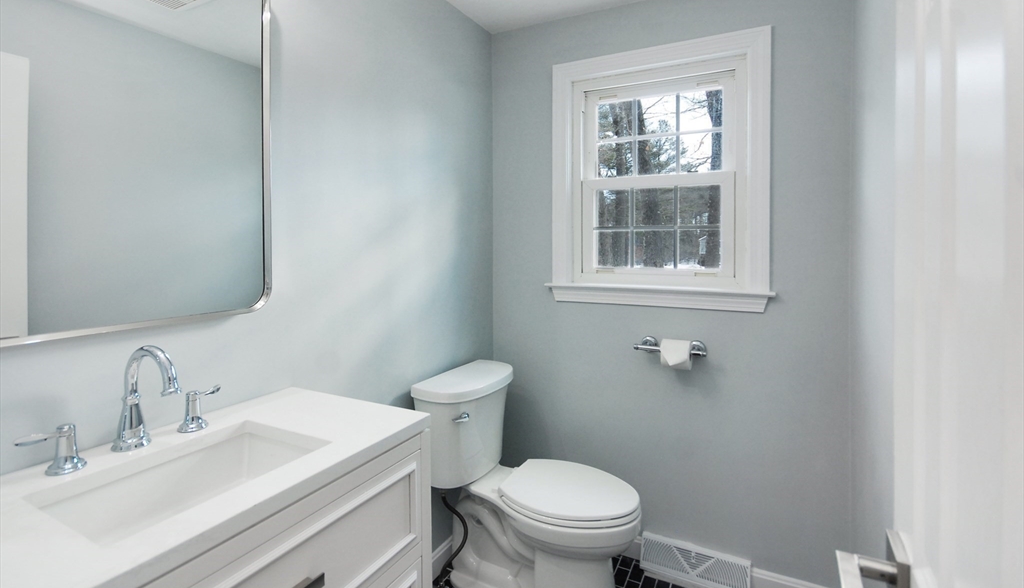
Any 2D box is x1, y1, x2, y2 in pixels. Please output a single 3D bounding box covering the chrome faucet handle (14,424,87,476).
[{"bbox_3d":[-0.767,0.261,0.714,0.057,0.074,0.093,2,4,28],"label":"chrome faucet handle"}]

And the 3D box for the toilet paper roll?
[{"bbox_3d":[0.644,0.238,1.679,0.110,0.106,0.106,2,4,24],"label":"toilet paper roll"}]

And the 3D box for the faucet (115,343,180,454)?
[{"bbox_3d":[-0.686,0.197,0.803,0.179,0.196,0.065,2,4,27],"label":"faucet"}]

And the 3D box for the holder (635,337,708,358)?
[{"bbox_3d":[0.634,0.219,1.710,0.277,0.068,0.085,2,4,24],"label":"holder"}]

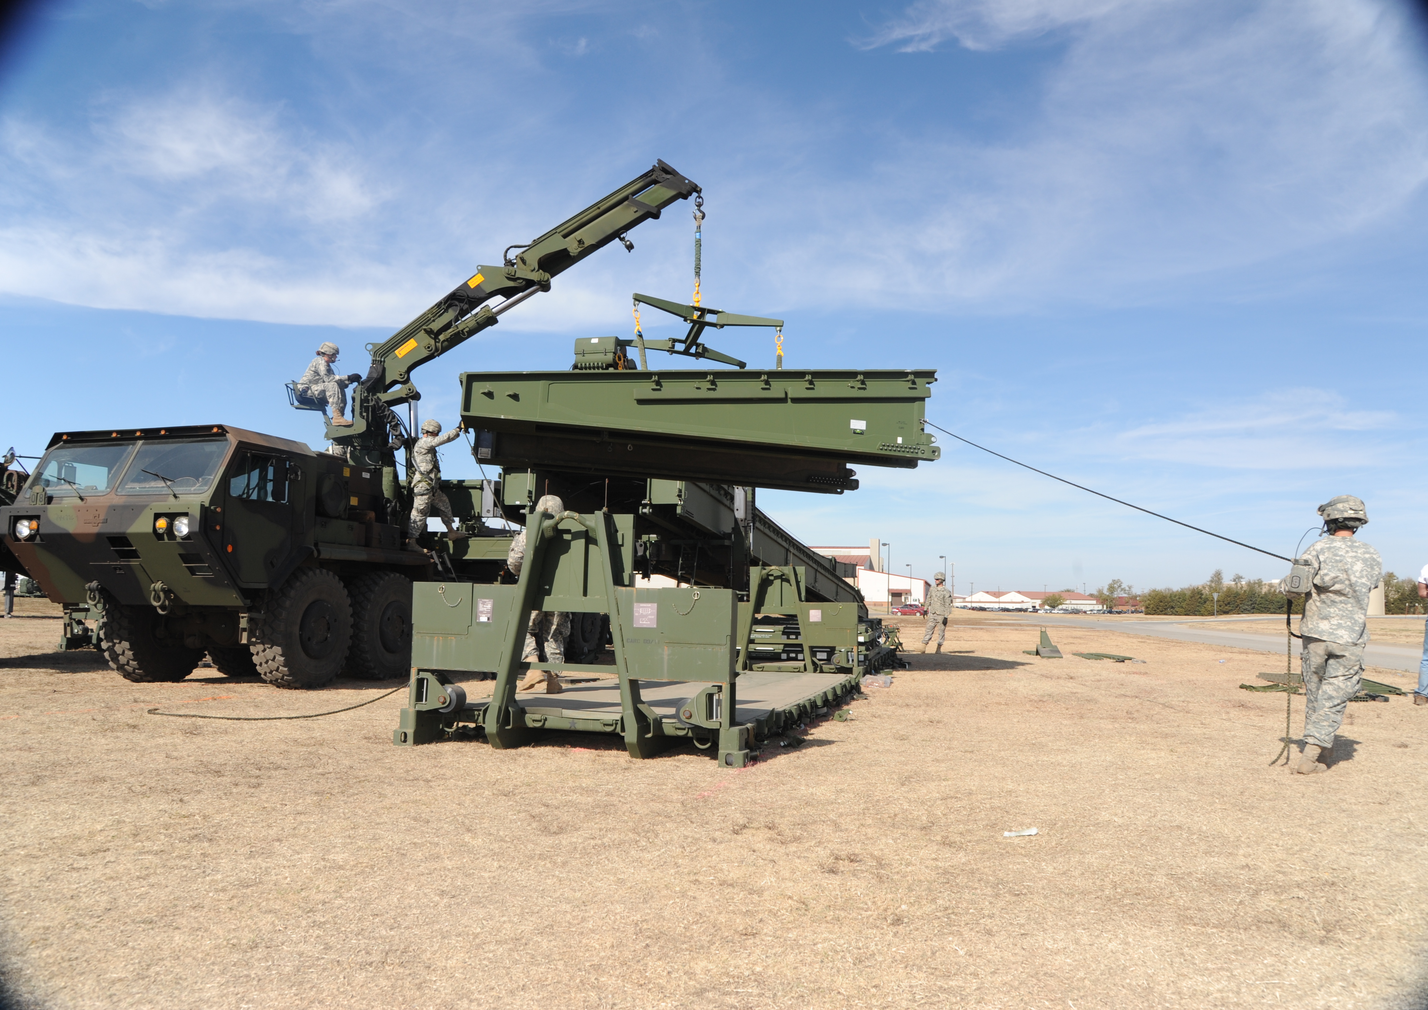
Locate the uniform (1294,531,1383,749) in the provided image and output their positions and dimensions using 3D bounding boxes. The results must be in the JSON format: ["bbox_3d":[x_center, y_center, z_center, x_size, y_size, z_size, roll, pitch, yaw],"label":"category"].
[{"bbox_3d":[4.067,0.887,6.600,0.550,1.397,0.450,-1,-6,17],"label":"uniform"}]

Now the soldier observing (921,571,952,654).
[{"bbox_3d":[4.727,2.284,21.500,0.620,1.767,0.420,-2,-6,33],"label":"soldier observing"}]

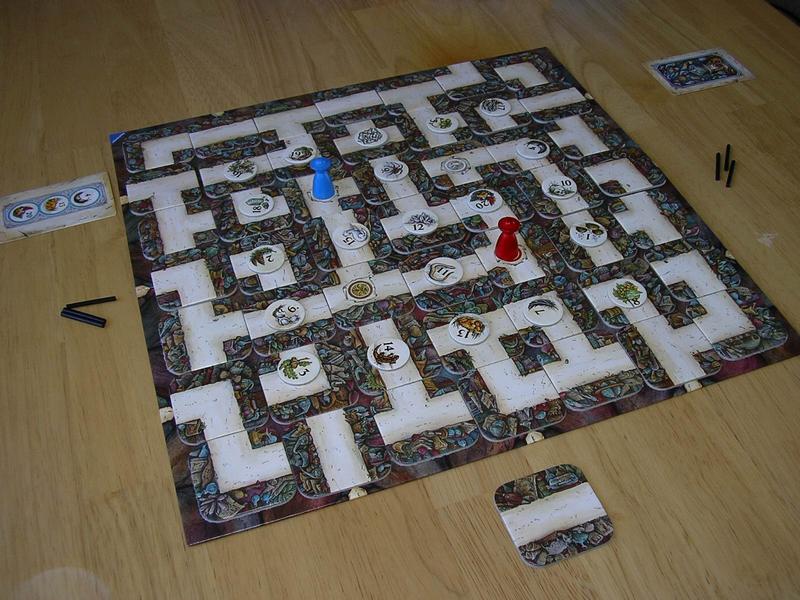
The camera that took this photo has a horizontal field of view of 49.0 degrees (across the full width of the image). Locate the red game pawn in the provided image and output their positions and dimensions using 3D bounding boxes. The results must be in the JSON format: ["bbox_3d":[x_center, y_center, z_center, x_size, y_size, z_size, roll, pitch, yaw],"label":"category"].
[{"bbox_3d":[0.068,-0.039,0.554,0.015,0.026,0.015,-1,46,1],"label":"red game pawn"}]

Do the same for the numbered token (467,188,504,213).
[{"bbox_3d":[0.058,-0.068,0.599,0.024,0.002,0.024,-1,46,1],"label":"numbered token"}]

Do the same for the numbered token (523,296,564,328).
[{"bbox_3d":[0.086,0.007,0.526,0.024,0.002,0.024,-1,46,1],"label":"numbered token"}]

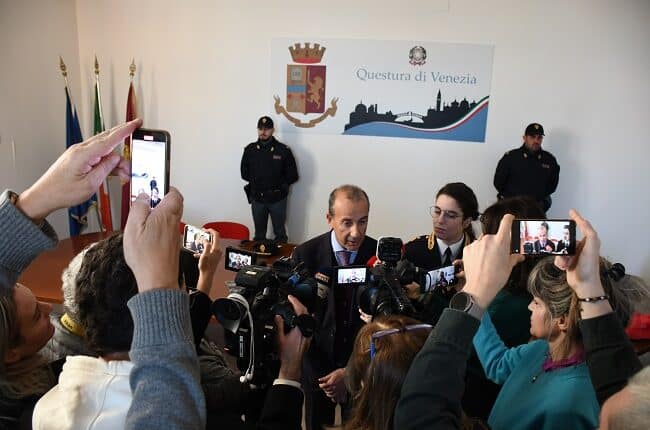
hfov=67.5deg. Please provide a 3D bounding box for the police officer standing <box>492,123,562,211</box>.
[{"bbox_3d":[1.939,0.040,4.779,0.590,1.830,0.360,3,12,4],"label":"police officer standing"}]

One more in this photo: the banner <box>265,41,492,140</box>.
[{"bbox_3d":[0.572,-1.308,5.098,2.267,0.973,0.020,3,12,4],"label":"banner"}]

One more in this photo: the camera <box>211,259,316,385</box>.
[{"bbox_3d":[-0.144,0.253,1.200,0.165,0.200,0.320,4,14,10],"label":"camera"}]

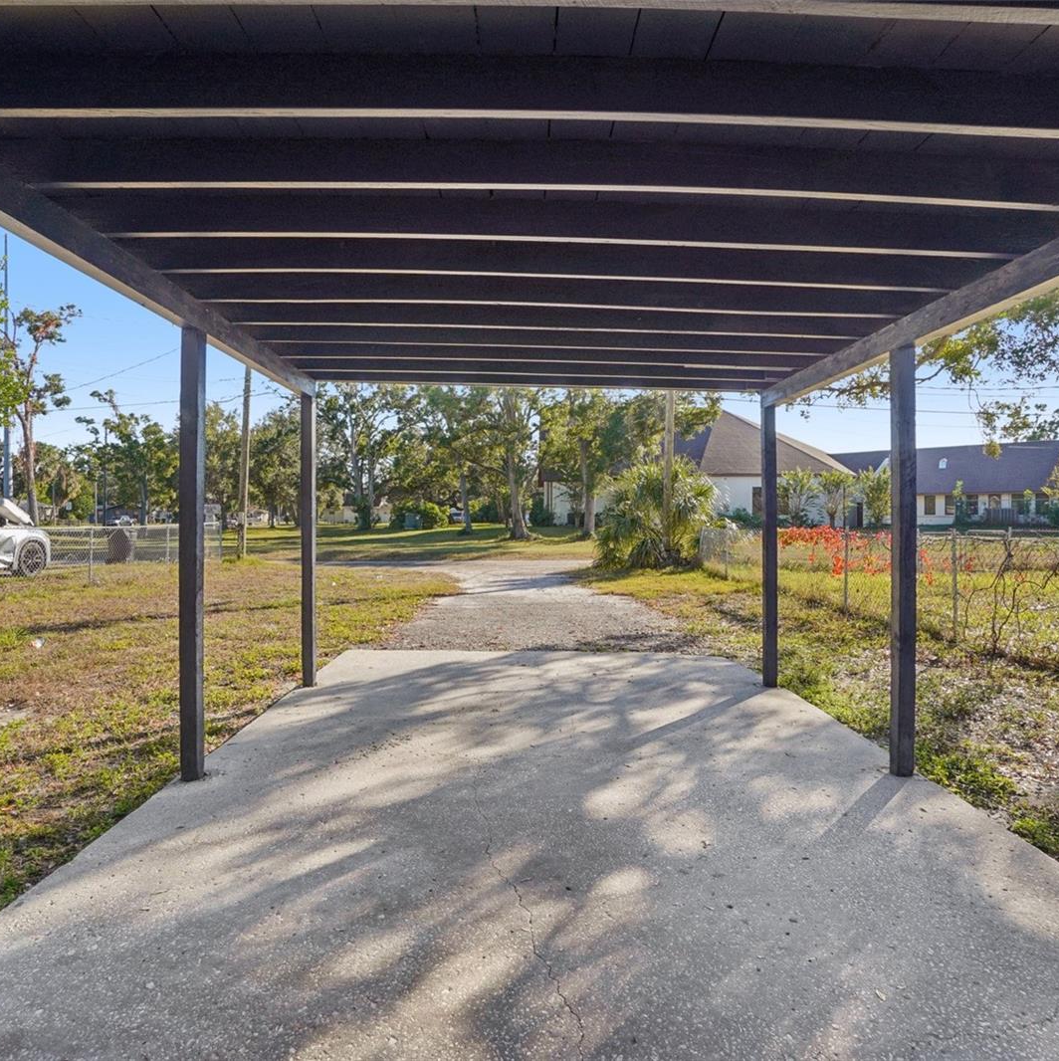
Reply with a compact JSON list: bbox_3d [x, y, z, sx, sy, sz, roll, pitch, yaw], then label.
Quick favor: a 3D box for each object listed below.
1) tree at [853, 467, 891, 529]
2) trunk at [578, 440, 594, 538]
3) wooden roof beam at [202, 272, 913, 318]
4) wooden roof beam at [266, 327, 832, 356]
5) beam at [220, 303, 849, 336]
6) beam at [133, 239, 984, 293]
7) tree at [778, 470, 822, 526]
[{"bbox_3d":[22.986,-2.165,44.000,2.810,4.080,2.810,0,1,-1],"label":"tree"},{"bbox_3d":[3.020,-2.198,35.000,0.800,5.200,0.700,0,1,-1],"label":"trunk"},{"bbox_3d":[0.128,-1.257,3.480,4.200,0.140,0.040,1,1,-1],"label":"wooden roof beam"},{"bbox_3d":[0.101,-1.274,4.320,4.000,0.145,0.041,1,1,-1],"label":"wooden roof beam"},{"bbox_3d":[0.115,-1.257,3.885,4.200,0.140,0.040,1,1,-1],"label":"beam"},{"bbox_3d":[0.131,-1.265,3.102,4.000,0.145,0.041,1,1,-1],"label":"beam"},{"bbox_3d":[17.869,-2.145,44.000,2.970,3.960,2.970,0,1,-1],"label":"tree"}]

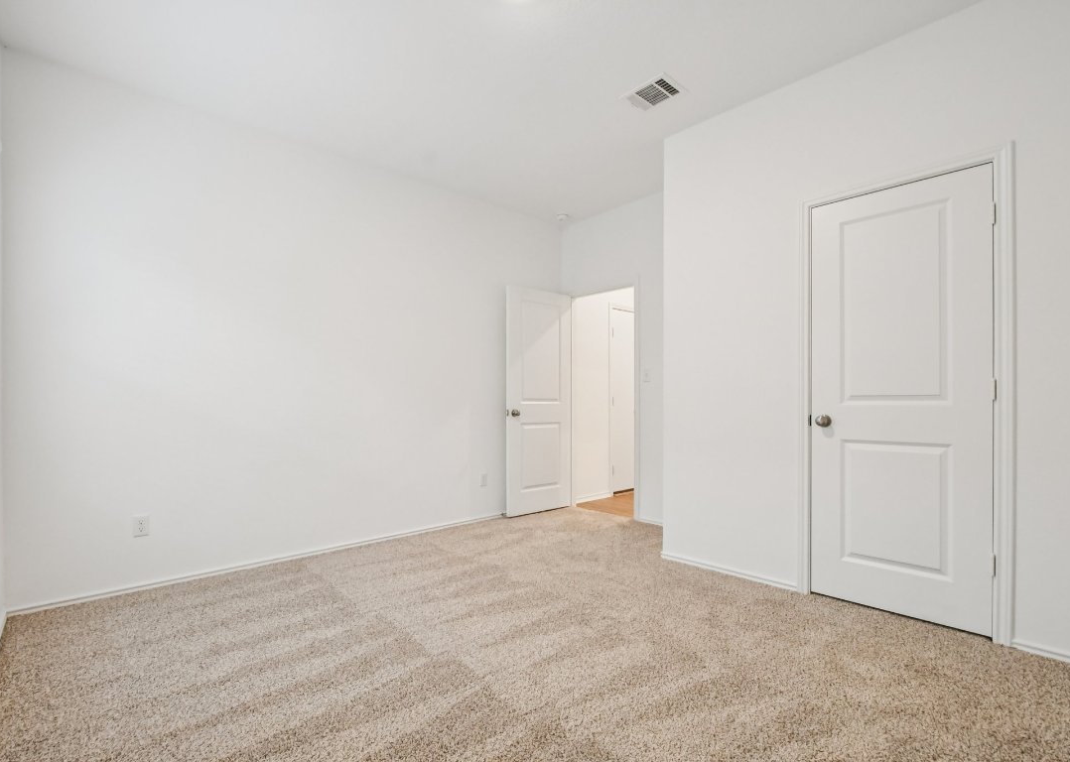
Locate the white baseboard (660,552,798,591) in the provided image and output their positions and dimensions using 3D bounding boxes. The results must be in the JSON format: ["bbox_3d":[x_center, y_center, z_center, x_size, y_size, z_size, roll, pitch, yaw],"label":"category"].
[{"bbox_3d":[1.113,1.120,2.830,0.790,0.055,0.016,-1,-2,43],"label":"white baseboard"}]

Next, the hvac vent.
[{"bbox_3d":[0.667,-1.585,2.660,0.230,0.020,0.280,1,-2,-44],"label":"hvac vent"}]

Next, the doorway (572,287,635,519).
[{"bbox_3d":[0.625,0.197,4.400,0.740,2.040,0.120,-1,-2,42],"label":"doorway"}]

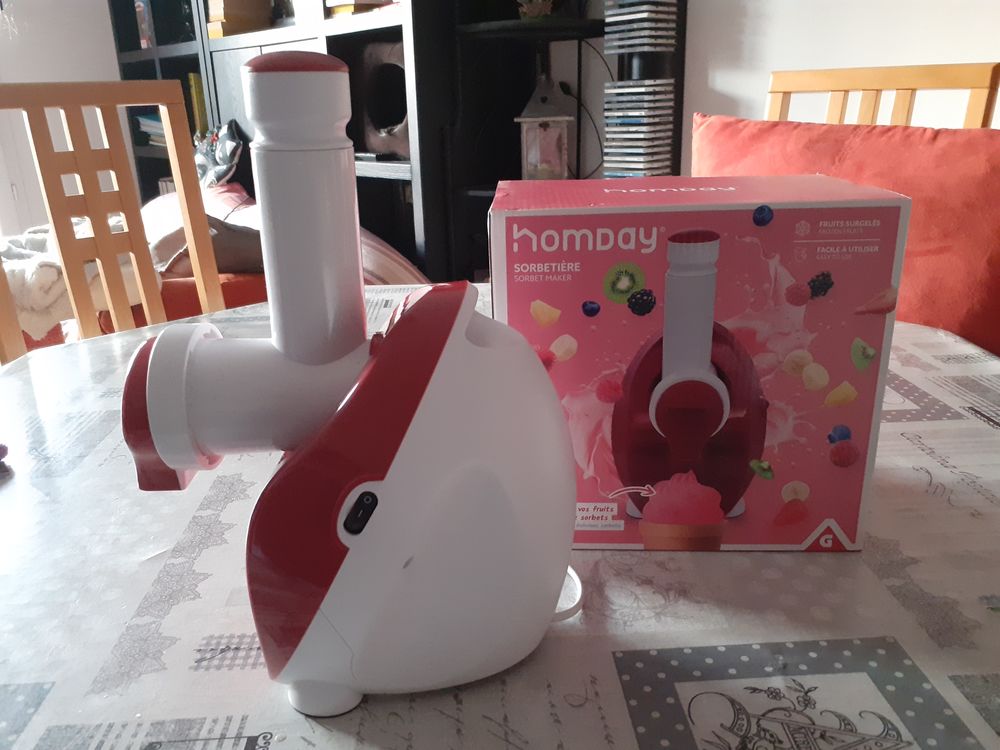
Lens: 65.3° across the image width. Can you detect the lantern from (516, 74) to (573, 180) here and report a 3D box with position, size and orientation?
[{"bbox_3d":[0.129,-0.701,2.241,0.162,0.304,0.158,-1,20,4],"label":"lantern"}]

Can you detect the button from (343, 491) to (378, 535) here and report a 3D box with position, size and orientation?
[{"bbox_3d":[-0.068,0.068,0.384,0.011,0.026,0.005,29,18,-8],"label":"button"}]

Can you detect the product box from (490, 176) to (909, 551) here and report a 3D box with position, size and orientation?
[{"bbox_3d":[0.136,-0.018,0.631,0.270,0.258,0.177,-1,20,3],"label":"product box"}]

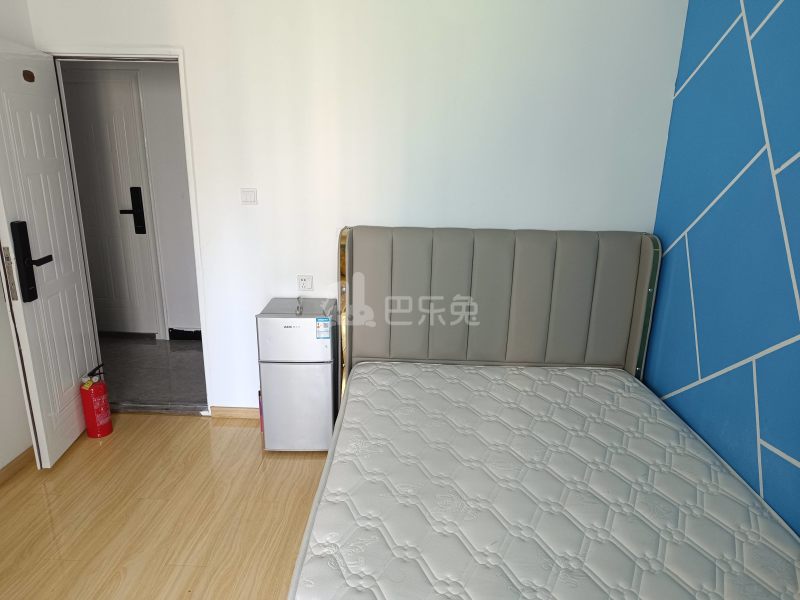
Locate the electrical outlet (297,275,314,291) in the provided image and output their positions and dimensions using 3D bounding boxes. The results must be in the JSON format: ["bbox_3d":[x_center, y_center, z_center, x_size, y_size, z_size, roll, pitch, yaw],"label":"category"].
[{"bbox_3d":[-0.535,-0.096,3.149,0.087,0.087,0.012,1,16,1],"label":"electrical outlet"}]

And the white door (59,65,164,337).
[{"bbox_3d":[-2.364,-0.699,4.429,0.741,2.098,0.080,1,16,1],"label":"white door"}]

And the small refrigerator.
[{"bbox_3d":[-0.521,0.398,2.989,0.382,0.738,0.368,1,14,1],"label":"small refrigerator"}]

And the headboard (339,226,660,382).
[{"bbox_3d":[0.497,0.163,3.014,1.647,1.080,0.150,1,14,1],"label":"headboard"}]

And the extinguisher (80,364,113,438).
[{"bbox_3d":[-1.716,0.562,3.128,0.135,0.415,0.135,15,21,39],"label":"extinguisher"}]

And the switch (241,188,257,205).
[{"bbox_3d":[-0.822,-0.562,3.020,0.087,0.087,0.012,1,16,1],"label":"switch"}]

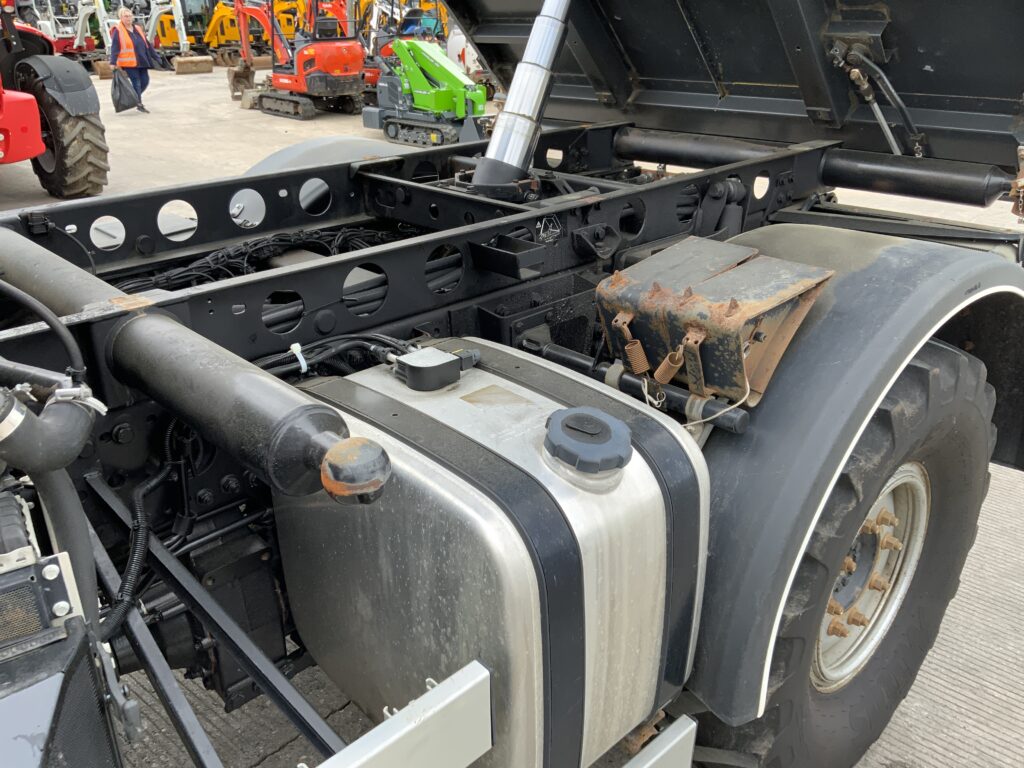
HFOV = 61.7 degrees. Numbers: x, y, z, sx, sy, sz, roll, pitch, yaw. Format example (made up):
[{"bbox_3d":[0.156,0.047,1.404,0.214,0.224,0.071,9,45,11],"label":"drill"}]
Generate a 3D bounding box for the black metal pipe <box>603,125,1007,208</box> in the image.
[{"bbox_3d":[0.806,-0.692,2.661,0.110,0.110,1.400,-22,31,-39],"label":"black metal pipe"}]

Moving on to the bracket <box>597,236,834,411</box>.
[{"bbox_3d":[0.362,-0.119,1.528,0.305,0.185,0.295,-22,31,-39],"label":"bracket"}]

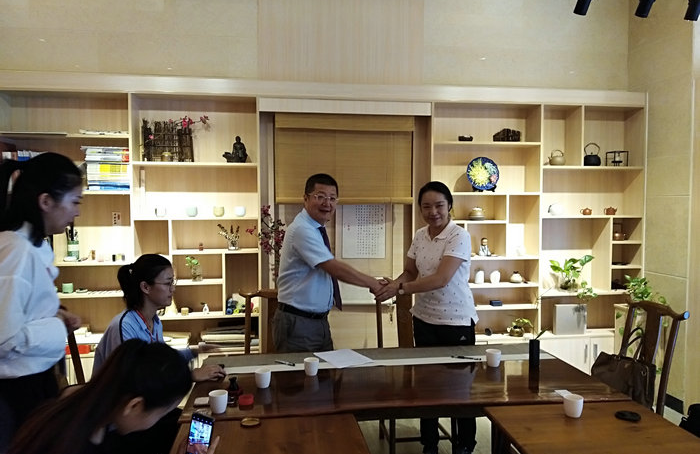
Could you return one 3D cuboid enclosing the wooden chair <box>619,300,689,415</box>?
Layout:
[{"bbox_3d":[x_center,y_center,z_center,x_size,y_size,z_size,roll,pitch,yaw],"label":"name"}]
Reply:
[{"bbox_3d":[1.471,0.932,2.875,0.495,1.040,0.475,-1,2,-11],"label":"wooden chair"}]

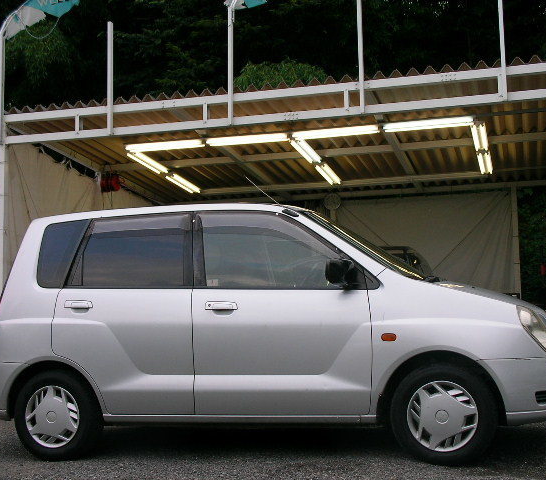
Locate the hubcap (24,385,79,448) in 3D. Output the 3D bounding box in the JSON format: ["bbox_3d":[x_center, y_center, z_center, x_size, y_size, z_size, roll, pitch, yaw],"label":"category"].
[{"bbox_3d":[-1.395,1.120,5.535,0.389,0.389,0.060,-3,-7,15],"label":"hubcap"}]

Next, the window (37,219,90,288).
[{"bbox_3d":[-1.375,0.094,5.689,0.324,0.468,0.050,-3,-20,15],"label":"window"}]

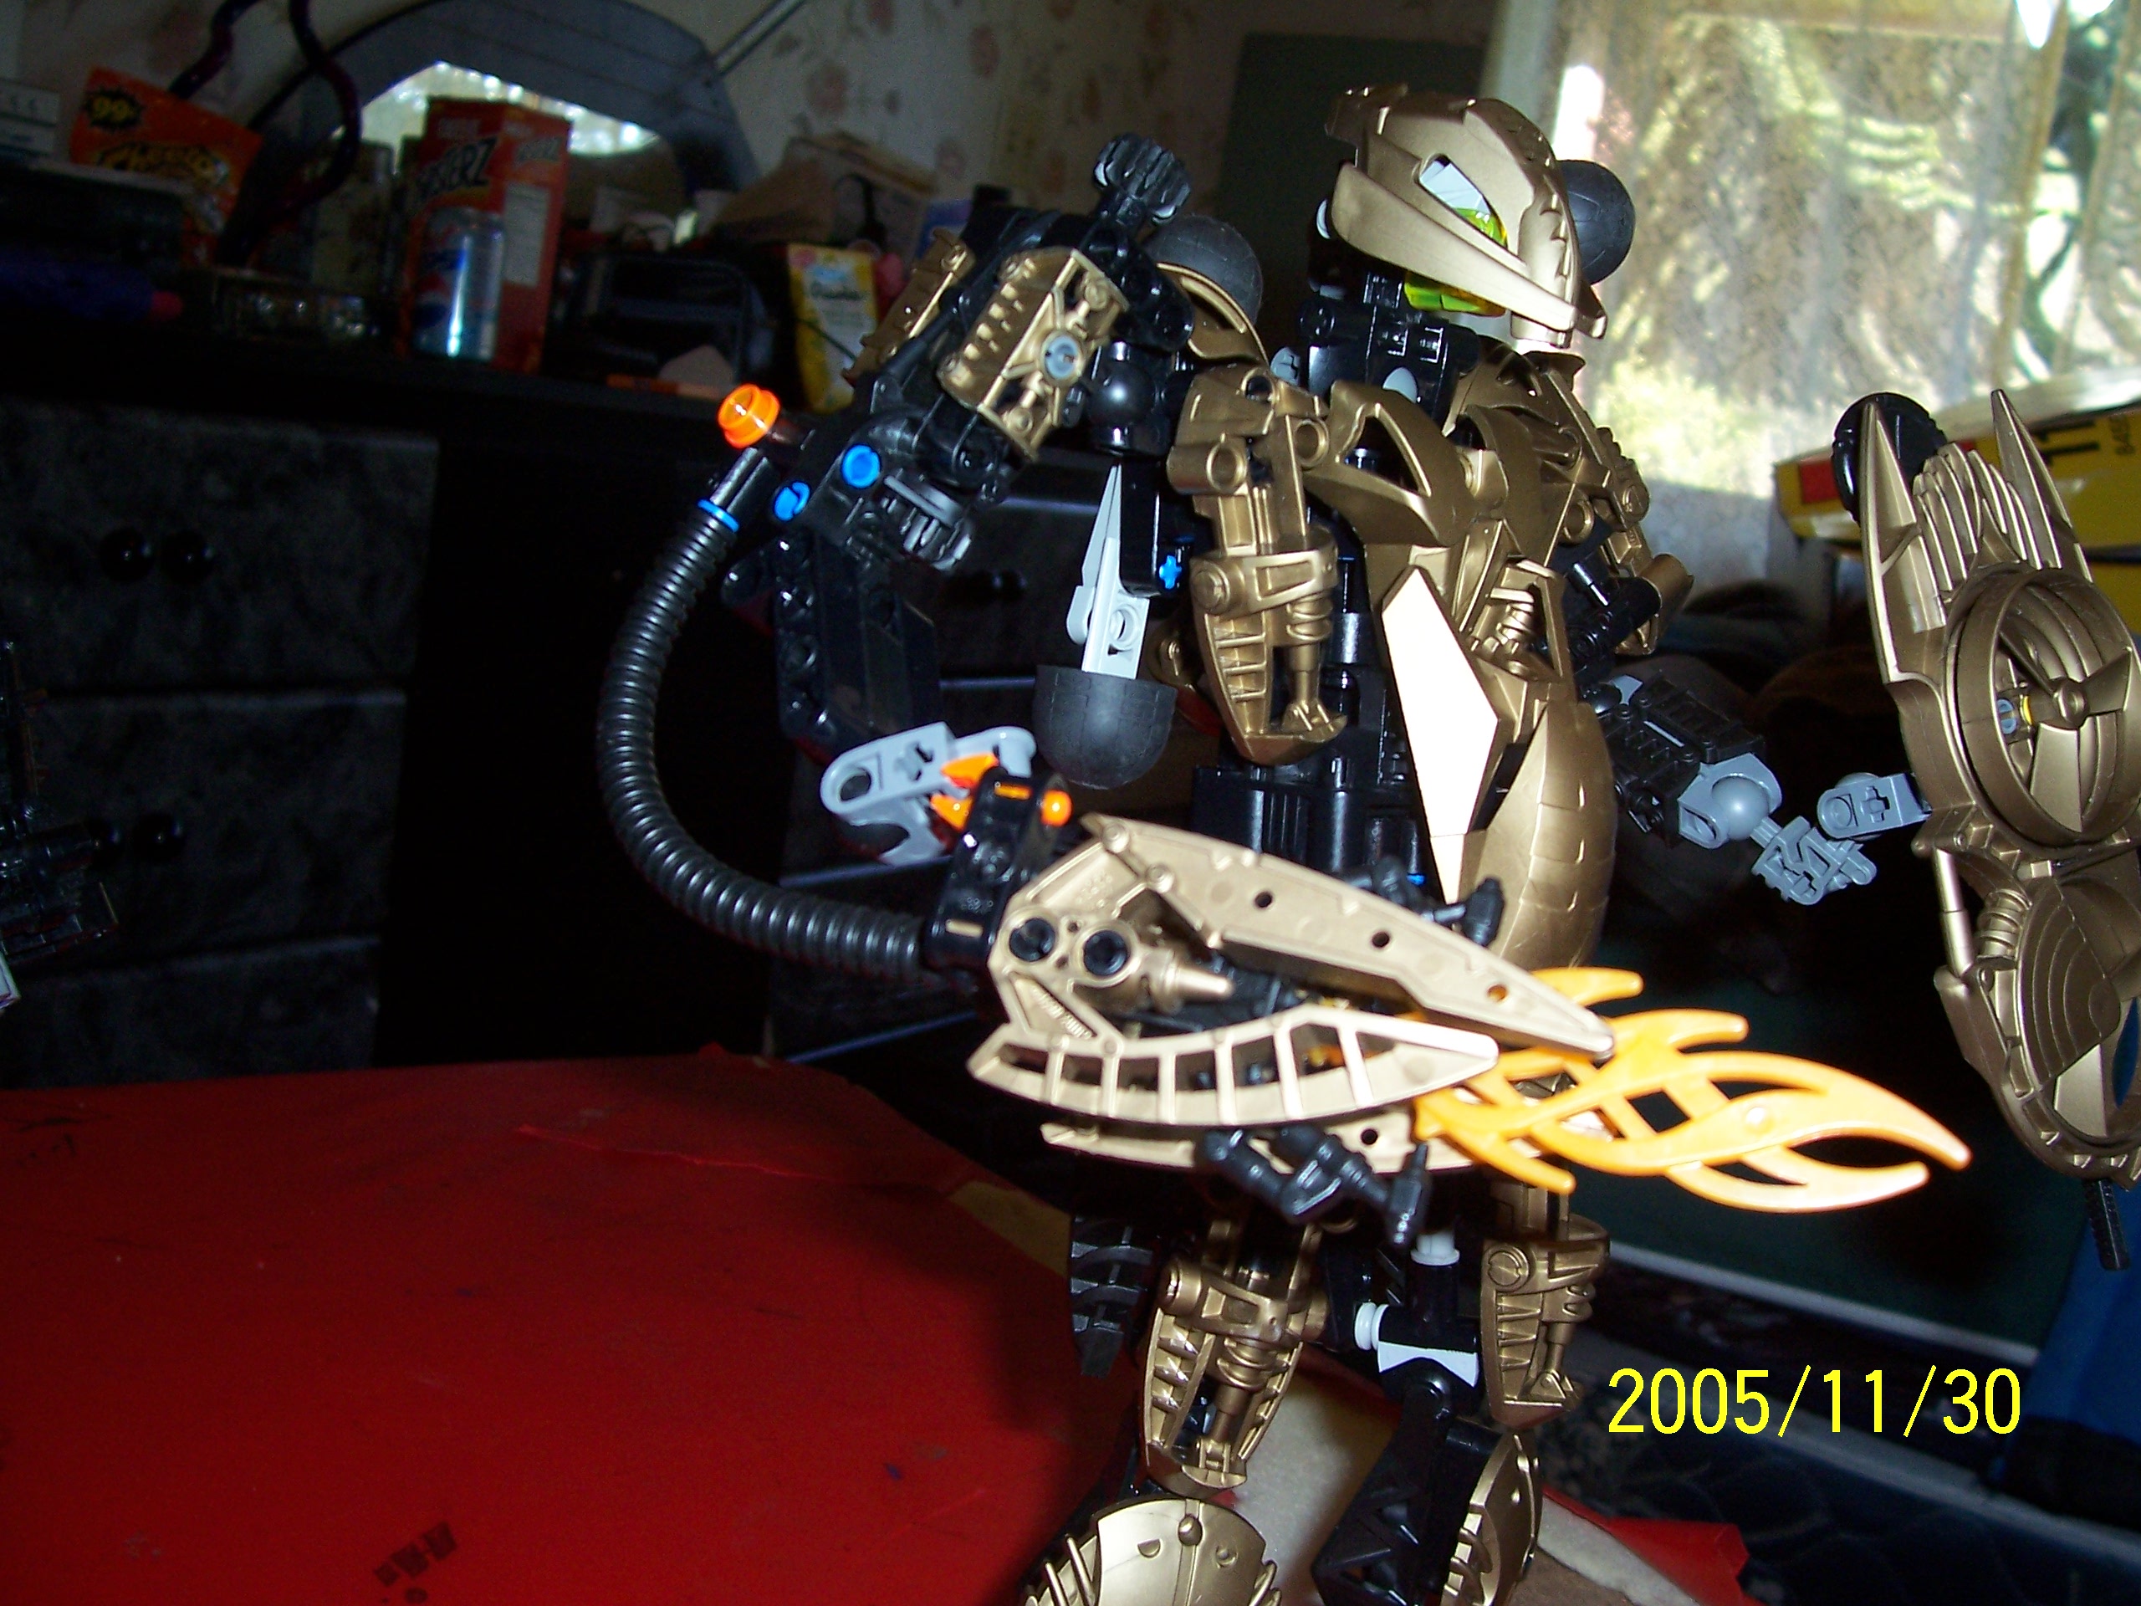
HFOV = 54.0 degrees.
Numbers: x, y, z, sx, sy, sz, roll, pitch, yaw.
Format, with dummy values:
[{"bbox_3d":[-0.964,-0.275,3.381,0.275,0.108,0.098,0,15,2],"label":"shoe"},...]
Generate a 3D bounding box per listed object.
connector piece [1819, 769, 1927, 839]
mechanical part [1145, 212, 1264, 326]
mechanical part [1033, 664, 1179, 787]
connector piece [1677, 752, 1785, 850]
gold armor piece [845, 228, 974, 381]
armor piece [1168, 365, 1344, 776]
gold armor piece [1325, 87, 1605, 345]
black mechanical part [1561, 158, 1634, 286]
[{"bbox_3d":[0.126,0.000,0.330,0.010,0.011,0.022,-6,-4,-39],"label":"connector piece"},{"bbox_3d":[0.022,-0.089,0.355,0.023,0.023,0.019,4,-5,-30],"label":"mechanical part"},{"bbox_3d":[0.006,-0.012,0.345,0.023,0.019,0.023,8,6,-1],"label":"mechanical part"},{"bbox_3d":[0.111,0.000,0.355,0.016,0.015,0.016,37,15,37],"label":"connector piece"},{"bbox_3d":[-0.025,-0.078,0.328,0.013,0.027,0.008,15,-28,50],"label":"gold armor piece"},{"bbox_3d":[0.031,-0.039,0.348,0.018,0.064,0.026,2,10,44],"label":"armor piece"},{"bbox_3d":[0.069,-0.101,0.365,0.043,0.036,0.031,21,16,23],"label":"gold armor piece"},{"bbox_3d":[0.093,-0.107,0.388,0.023,0.023,0.019,-1,10,-39],"label":"black mechanical part"}]

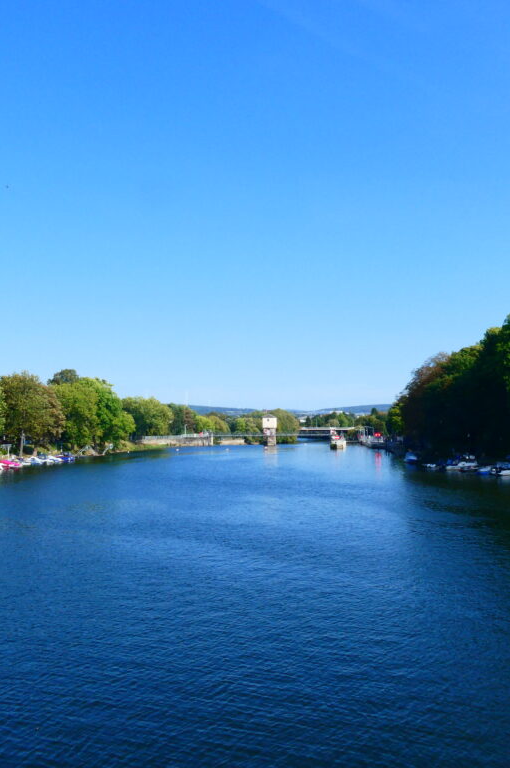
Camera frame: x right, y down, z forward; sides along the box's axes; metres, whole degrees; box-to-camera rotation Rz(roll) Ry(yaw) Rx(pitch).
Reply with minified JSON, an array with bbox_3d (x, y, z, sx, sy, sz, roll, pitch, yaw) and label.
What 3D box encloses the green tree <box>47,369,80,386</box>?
[{"bbox_3d":[-42.930,5.159,159.946,9.500,17.318,9.500,1,-3,-15],"label":"green tree"}]

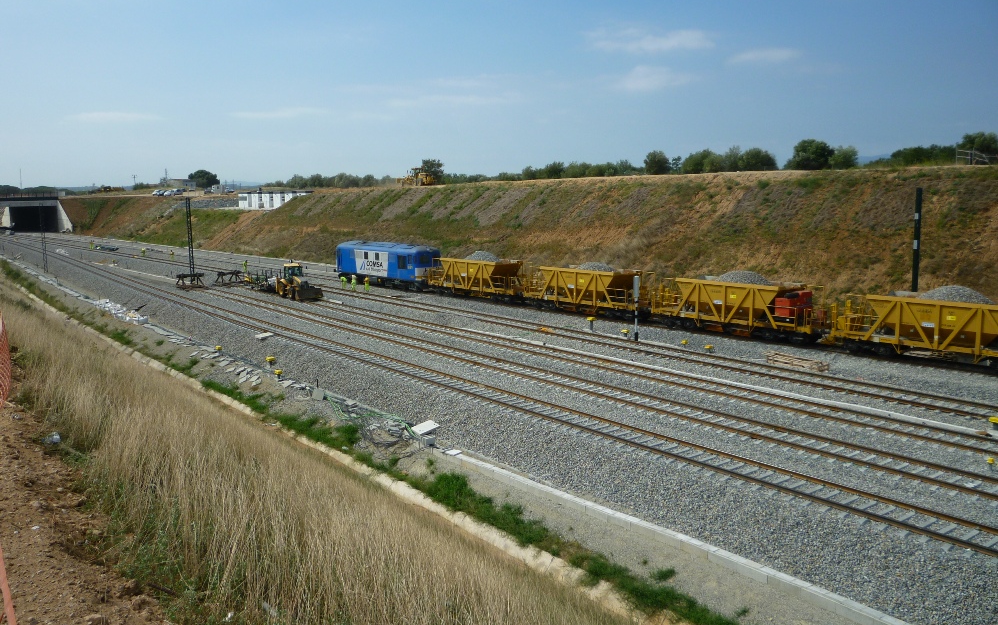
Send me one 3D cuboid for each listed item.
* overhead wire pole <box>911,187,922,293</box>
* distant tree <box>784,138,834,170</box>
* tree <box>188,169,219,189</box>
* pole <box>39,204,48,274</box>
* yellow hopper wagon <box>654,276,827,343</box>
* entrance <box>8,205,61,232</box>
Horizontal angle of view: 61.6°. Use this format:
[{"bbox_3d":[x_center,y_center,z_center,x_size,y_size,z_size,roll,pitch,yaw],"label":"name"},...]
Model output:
[{"bbox_3d":[23.910,-2.425,48.033,0.320,9.354,0.320,-10,12,-41],"label":"overhead wire pole"},{"bbox_3d":[37.702,-19.154,101.546,5.606,4.001,5.325,2,10,20],"label":"distant tree"},{"bbox_3d":[-102.469,-45.946,290.000,9.780,7.280,9.780,-4,9,-19],"label":"tree"},{"bbox_3d":[-59.911,-9.723,109.708,0.420,9.084,0.420,-9,12,-38],"label":"pole"},{"bbox_3d":[15.209,-0.275,53.066,3.050,3.560,12.200,-10,12,-41],"label":"yellow hopper wagon"},{"bbox_3d":[-116.844,-23.644,210.013,10.800,7.088,4.000,-8,11,-35],"label":"entrance"}]

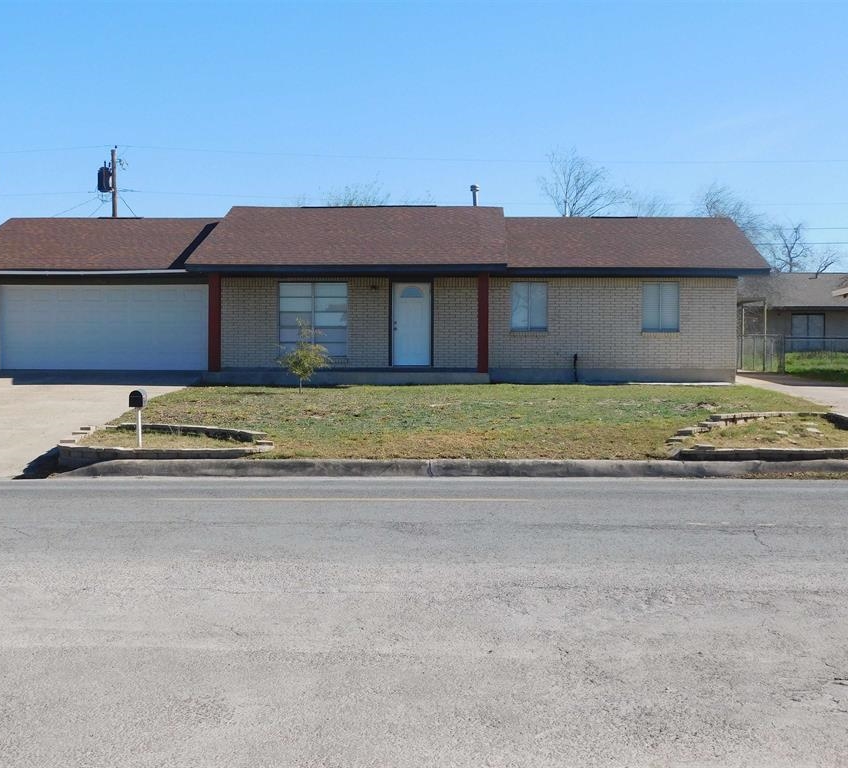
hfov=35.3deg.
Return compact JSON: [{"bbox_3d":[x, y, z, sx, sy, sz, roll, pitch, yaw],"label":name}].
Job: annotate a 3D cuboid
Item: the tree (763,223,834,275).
[{"bbox_3d":[22.628,-5.706,79.988,4.300,7.997,4.100,0,1,0],"label":"tree"}]

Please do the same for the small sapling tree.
[{"bbox_3d":[-2.652,-0.605,29.300,1.150,1.585,1.100,0,1,0],"label":"small sapling tree"}]

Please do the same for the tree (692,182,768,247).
[{"bbox_3d":[13.226,-4.816,57.980,4.200,7.924,4.200,0,1,0],"label":"tree"}]

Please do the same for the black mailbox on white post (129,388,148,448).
[{"bbox_3d":[-3.871,0.480,18.050,0.200,0.788,0.460,0,1,-4],"label":"black mailbox on white post"}]

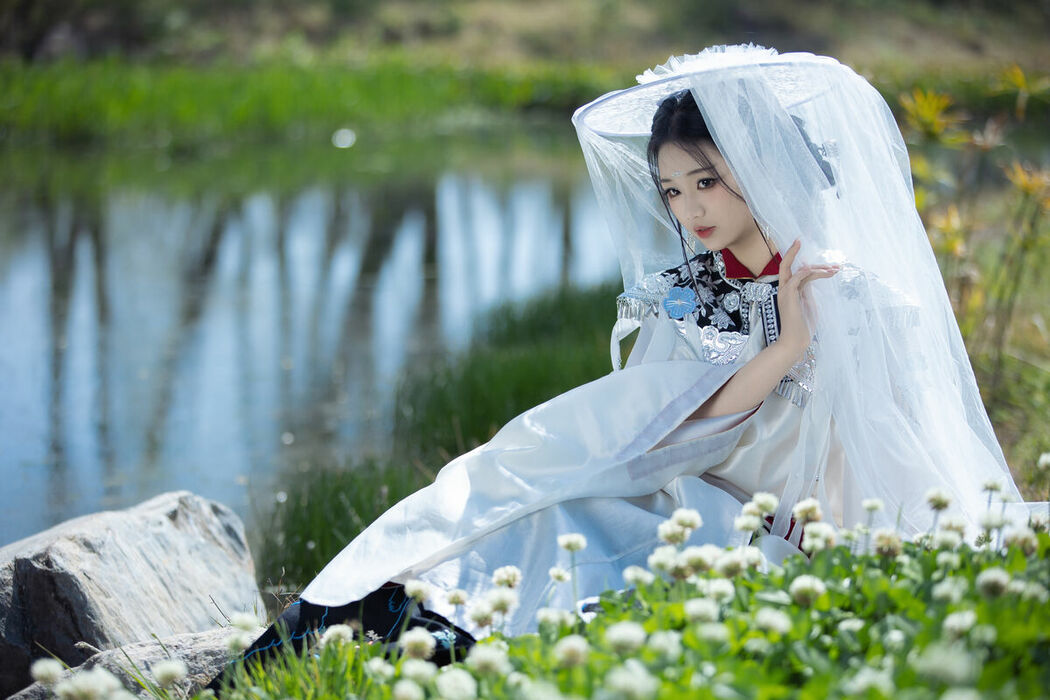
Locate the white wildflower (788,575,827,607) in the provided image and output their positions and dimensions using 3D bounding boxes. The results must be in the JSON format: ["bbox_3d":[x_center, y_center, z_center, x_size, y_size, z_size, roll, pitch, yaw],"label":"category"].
[{"bbox_3d":[0.378,0.322,4.100,0.049,0.042,0.049,0,6,0],"label":"white wildflower"}]

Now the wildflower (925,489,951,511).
[{"bbox_3d":[0.589,0.213,4.370,0.036,0.030,0.035,0,7,0],"label":"wildflower"}]

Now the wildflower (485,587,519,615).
[{"bbox_3d":[-0.029,0.306,3.746,0.038,0.033,0.038,0,7,0],"label":"wildflower"}]

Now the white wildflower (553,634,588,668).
[{"bbox_3d":[0.058,0.383,3.900,0.044,0.039,0.043,0,7,0],"label":"white wildflower"}]

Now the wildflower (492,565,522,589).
[{"bbox_3d":[-0.022,0.287,3.887,0.035,0.029,0.035,0,7,0],"label":"wildflower"}]

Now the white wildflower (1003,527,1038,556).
[{"bbox_3d":[0.666,0.257,4.116,0.044,0.038,0.044,0,7,0],"label":"white wildflower"}]

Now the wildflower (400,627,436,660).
[{"bbox_3d":[-0.143,0.393,4.100,0.047,0.044,0.047,0,6,0],"label":"wildflower"}]

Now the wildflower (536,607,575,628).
[{"bbox_3d":[0.042,0.371,4.250,0.051,0.030,0.037,0,6,0],"label":"wildflower"}]

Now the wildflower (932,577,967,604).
[{"bbox_3d":[0.557,0.316,4.020,0.043,0.035,0.042,0,7,0],"label":"wildflower"}]

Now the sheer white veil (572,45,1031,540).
[{"bbox_3d":[0.427,-0.078,4.750,0.530,0.760,0.490,6,9,38],"label":"sheer white veil"}]

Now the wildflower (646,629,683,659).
[{"bbox_3d":[0.157,0.333,3.450,0.038,0.031,0.037,0,7,0],"label":"wildflower"}]

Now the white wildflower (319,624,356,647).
[{"bbox_3d":[-0.254,0.388,4.150,0.050,0.031,0.049,0,7,0],"label":"white wildflower"}]

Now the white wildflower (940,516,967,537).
[{"bbox_3d":[0.553,0.228,3.950,0.032,0.024,0.031,0,7,0],"label":"white wildflower"}]

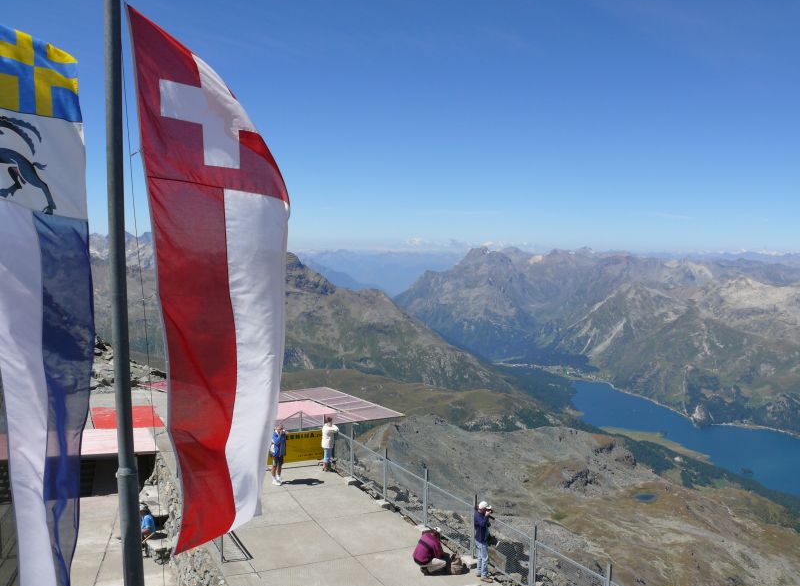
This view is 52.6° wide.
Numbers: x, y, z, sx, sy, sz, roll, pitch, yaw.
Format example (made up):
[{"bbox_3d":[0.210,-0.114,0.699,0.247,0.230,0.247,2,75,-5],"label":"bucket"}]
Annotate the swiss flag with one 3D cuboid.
[{"bbox_3d":[-1.080,-0.070,4.700,0.950,2.970,0.300,-2,5,-34],"label":"swiss flag"}]

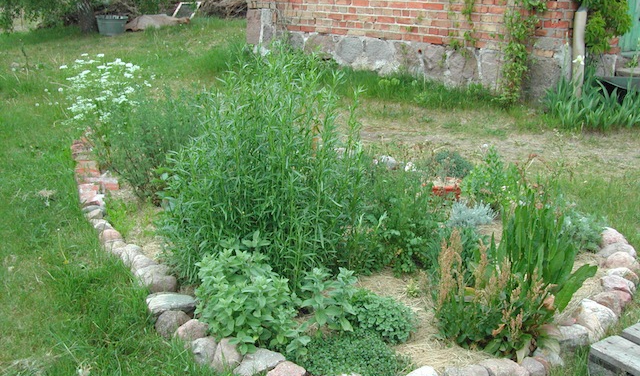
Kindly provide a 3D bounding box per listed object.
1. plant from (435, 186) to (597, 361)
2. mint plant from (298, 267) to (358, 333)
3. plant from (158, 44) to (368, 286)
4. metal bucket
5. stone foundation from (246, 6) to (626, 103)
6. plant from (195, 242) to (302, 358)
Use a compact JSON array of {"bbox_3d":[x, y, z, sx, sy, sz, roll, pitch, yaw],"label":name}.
[{"bbox_3d":[0.815,0.340,2.930,0.640,0.500,0.550,5,17,16],"label":"plant"},{"bbox_3d":[0.036,0.467,2.970,0.250,0.250,0.230,1,17,1],"label":"mint plant"},{"bbox_3d":[-0.299,-0.172,3.720,1.030,1.030,0.920,-1,17,-5],"label":"plant"},{"bbox_3d":[-3.160,-2.467,10.700,0.480,0.310,0.480,-4,17,-16],"label":"metal bucket"},{"bbox_3d":[0.816,-1.465,7.325,0.400,0.530,5.040,-13,21,-38],"label":"stone foundation"},{"bbox_3d":[-0.291,0.440,2.900,0.450,0.380,0.420,-1,17,-6],"label":"plant"}]

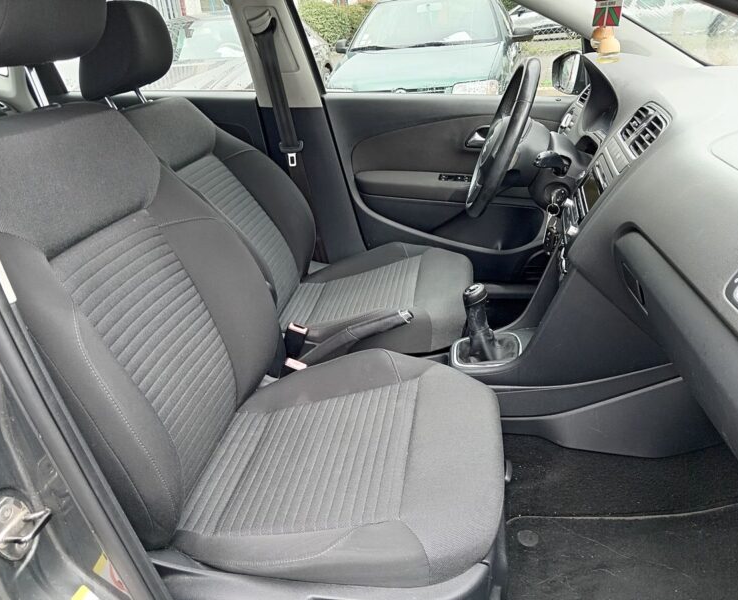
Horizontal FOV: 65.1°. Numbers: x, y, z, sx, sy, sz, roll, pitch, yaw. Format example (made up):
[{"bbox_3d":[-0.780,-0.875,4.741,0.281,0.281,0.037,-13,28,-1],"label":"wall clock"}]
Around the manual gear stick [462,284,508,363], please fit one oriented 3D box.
[{"bbox_3d":[0.232,0.048,1.154,0.078,0.148,0.078,-4,22,9],"label":"manual gear stick"}]

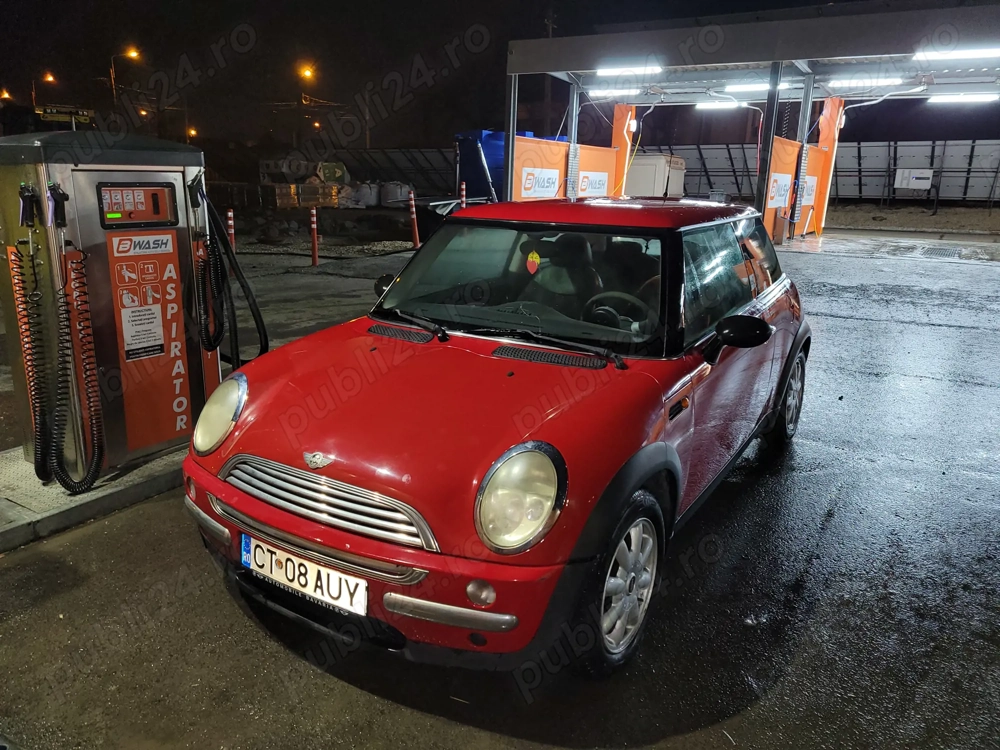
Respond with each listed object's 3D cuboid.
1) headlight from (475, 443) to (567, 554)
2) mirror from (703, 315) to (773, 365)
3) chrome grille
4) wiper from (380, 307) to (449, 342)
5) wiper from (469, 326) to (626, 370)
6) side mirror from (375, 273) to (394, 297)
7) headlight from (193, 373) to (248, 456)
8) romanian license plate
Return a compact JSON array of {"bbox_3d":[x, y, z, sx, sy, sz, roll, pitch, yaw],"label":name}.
[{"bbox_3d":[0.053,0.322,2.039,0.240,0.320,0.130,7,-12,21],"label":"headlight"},{"bbox_3d":[0.888,-0.136,2.838,0.235,0.195,0.130,10,20,30],"label":"mirror"},{"bbox_3d":[-0.564,0.362,2.253,0.920,0.140,0.110,10,5,30],"label":"chrome grille"},{"bbox_3d":[-0.373,-0.220,3.093,0.080,0.070,0.670,-11,21,-31],"label":"wiper"},{"bbox_3d":[0.146,-0.118,2.745,0.700,0.080,0.080,15,23,32],"label":"wiper"},{"bbox_3d":[-0.572,-0.397,3.710,0.235,0.195,0.130,10,20,30],"label":"side mirror"},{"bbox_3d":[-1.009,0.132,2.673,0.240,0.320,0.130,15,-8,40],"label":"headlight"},{"bbox_3d":[-0.600,0.596,2.262,0.520,0.112,0.018,10,13,30],"label":"romanian license plate"}]

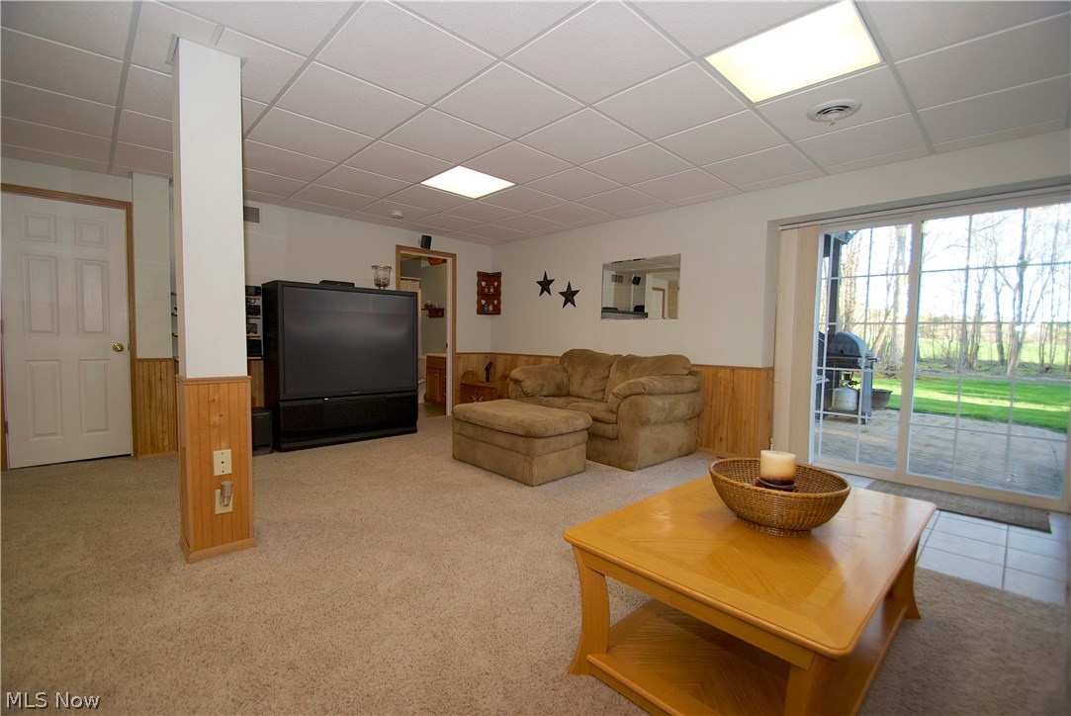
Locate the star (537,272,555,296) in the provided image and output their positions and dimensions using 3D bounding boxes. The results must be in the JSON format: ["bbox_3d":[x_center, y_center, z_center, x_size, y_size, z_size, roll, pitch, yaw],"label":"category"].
[{"bbox_3d":[0.112,-0.905,5.462,0.040,0.310,0.315,-2,4,-44],"label":"star"}]

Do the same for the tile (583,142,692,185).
[{"bbox_3d":[0.736,-1.396,3.256,0.600,0.025,0.600,-2,4,-44],"label":"tile"}]

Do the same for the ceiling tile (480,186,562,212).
[{"bbox_3d":[-0.112,-1.458,4.130,0.600,0.025,0.600,-2,4,-44],"label":"ceiling tile"}]

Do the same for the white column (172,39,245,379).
[{"bbox_3d":[-1.508,-0.636,2.070,0.225,1.440,0.230,-2,4,-44],"label":"white column"}]

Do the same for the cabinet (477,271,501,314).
[{"bbox_3d":[-0.635,-0.892,6.273,0.335,0.585,0.170,1,3,1],"label":"cabinet"}]

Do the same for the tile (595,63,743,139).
[{"bbox_3d":[0.714,-1.342,2.381,0.591,0.020,0.585,-2,5,-44],"label":"tile"}]

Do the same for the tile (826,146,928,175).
[{"bbox_3d":[2.304,-1.361,3.070,0.169,0.020,0.602,-2,4,-44],"label":"tile"}]

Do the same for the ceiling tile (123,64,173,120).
[{"bbox_3d":[-1.864,-1.384,2.445,0.605,0.025,0.605,-3,5,-44],"label":"ceiling tile"}]

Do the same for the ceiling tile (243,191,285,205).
[{"bbox_3d":[-2.594,-1.492,4.067,0.602,0.020,0.309,-2,4,-44],"label":"ceiling tile"}]

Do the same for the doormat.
[{"bbox_3d":[2.723,0.940,2.927,0.440,0.012,0.830,-2,4,-44],"label":"doormat"}]

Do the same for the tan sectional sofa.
[{"bbox_3d":[0.585,0.385,4.280,0.960,0.900,1.640,-2,4,-44],"label":"tan sectional sofa"}]

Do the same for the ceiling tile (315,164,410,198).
[{"bbox_3d":[-1.412,-1.454,3.729,0.605,0.025,0.605,-3,5,-44],"label":"ceiling tile"}]

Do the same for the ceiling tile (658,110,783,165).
[{"bbox_3d":[1.160,-1.366,2.827,0.605,0.025,0.605,-3,5,-44],"label":"ceiling tile"}]

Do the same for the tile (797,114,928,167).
[{"bbox_3d":[2.021,-1.350,2.797,0.602,0.020,0.602,-2,4,-44],"label":"tile"}]

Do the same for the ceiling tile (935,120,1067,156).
[{"bbox_3d":[2.755,-1.327,2.674,0.165,0.020,0.555,-2,5,-44],"label":"ceiling tile"}]

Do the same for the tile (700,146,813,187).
[{"bbox_3d":[1.598,-1.381,3.235,0.602,0.020,0.602,-2,4,-44],"label":"tile"}]

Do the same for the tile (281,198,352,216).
[{"bbox_3d":[-2.206,-1.517,4.511,0.585,0.020,0.317,-2,5,-44],"label":"tile"}]

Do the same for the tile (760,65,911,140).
[{"bbox_3d":[1.584,-1.333,2.382,0.600,0.025,0.600,-2,4,-44],"label":"tile"}]

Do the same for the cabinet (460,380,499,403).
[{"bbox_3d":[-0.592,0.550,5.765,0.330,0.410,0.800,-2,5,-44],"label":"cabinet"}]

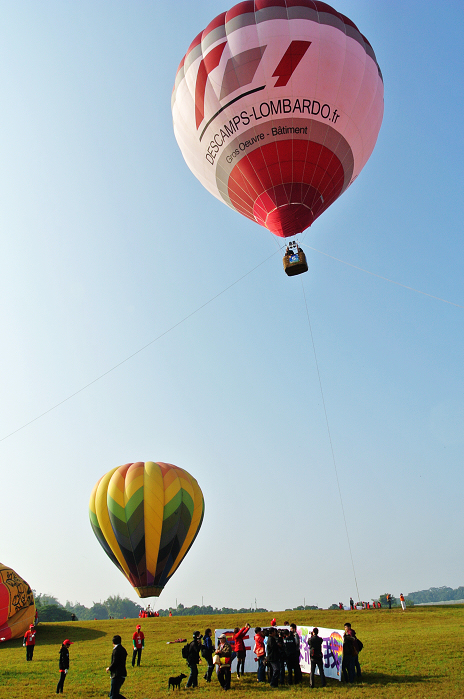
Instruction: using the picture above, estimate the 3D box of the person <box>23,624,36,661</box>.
[{"bbox_3d":[-10.396,15.149,27.102,0.560,1.650,0.360,9,-28,-20],"label":"person"}]

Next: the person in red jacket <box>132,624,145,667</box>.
[{"bbox_3d":[-4.425,13.943,24.686,0.560,1.709,0.360,9,-28,-20],"label":"person in red jacket"}]

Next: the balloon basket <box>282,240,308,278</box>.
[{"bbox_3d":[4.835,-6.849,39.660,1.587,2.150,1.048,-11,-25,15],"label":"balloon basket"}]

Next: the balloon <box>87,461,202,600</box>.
[{"bbox_3d":[-12.138,25.940,76.356,17.000,18.500,17.000,-5,-26,-2],"label":"balloon"}]

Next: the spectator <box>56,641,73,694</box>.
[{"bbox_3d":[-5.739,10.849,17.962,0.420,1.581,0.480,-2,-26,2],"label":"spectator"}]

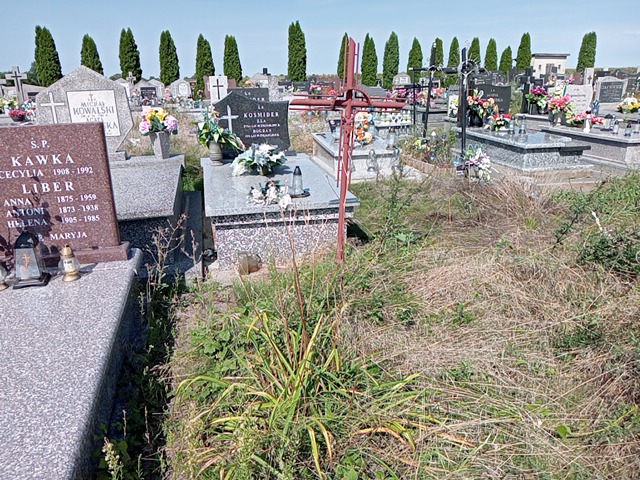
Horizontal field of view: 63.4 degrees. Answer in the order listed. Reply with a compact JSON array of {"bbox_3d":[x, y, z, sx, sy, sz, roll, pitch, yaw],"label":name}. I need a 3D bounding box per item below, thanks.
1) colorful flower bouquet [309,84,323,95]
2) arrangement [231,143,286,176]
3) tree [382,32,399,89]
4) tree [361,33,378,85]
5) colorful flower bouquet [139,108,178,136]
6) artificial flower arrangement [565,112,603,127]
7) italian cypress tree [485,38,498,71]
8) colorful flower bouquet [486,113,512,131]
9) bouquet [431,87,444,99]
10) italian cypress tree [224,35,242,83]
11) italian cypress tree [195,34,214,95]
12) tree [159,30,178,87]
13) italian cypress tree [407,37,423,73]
[{"bbox_3d":[-0.134,-5.072,17.500,0.443,0.374,0.332,-4,18,-13],"label":"colorful flower bouquet"},{"bbox_3d":[-0.535,-0.700,4.500,0.460,0.260,0.340,-5,18,-12],"label":"arrangement"},{"bbox_3d":[3.803,-9.518,27.832,0.860,3.144,0.834,-1,19,0],"label":"tree"},{"bbox_3d":[2.596,-9.187,27.095,0.864,3.015,0.838,-1,19,0],"label":"tree"},{"bbox_3d":[-1.713,-1.257,5.500,0.382,0.296,0.305,-4,18,-13],"label":"colorful flower bouquet"},{"bbox_3d":[4.615,-2.088,9.000,0.678,0.241,0.339,-4,18,-13],"label":"artificial flower arrangement"},{"bbox_3d":[12.571,-12.810,37.976,1.000,3.654,1.000,4,18,17],"label":"italian cypress tree"},{"bbox_3d":[3.023,-1.993,8.700,0.400,0.291,0.300,-4,18,-13],"label":"colorful flower bouquet"},{"bbox_3d":[3.874,-4.845,17.000,0.413,0.397,0.310,-4,18,-13],"label":"bouquet"},{"bbox_3d":[-5.166,-10.288,30.932,1.120,3.709,1.120,-4,18,-8],"label":"italian cypress tree"},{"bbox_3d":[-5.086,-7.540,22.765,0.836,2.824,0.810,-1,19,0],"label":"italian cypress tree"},{"bbox_3d":[-6.362,-7.320,21.990,0.850,2.930,0.824,-1,19,0],"label":"tree"},{"bbox_3d":[7.906,-14.695,43.684,1.246,4.544,1.246,-4,18,-13],"label":"italian cypress tree"}]

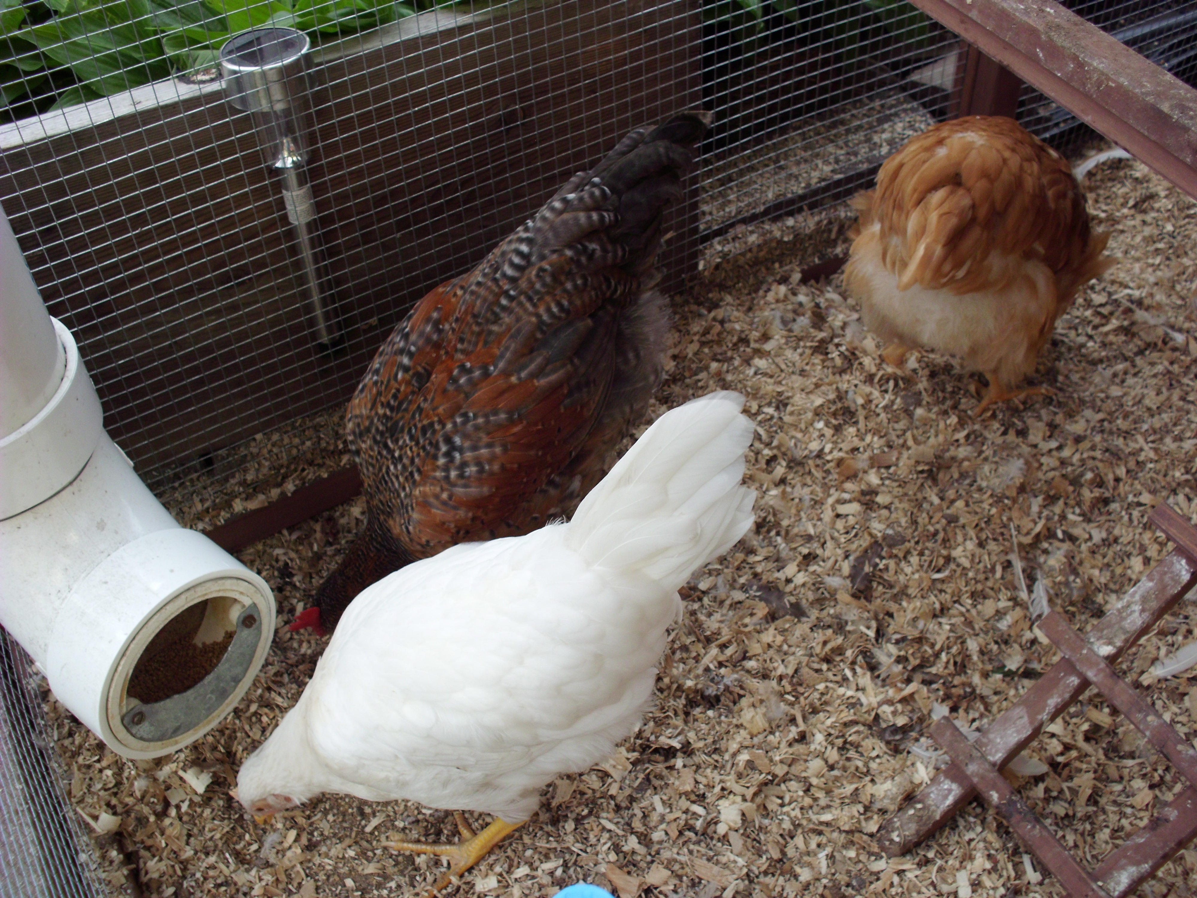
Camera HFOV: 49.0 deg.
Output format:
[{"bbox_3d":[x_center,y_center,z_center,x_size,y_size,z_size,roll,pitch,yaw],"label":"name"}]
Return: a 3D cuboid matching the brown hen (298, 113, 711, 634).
[{"bbox_3d":[-0.065,-0.023,0.835,0.345,0.360,0.180,-23,51,-17],"label":"brown hen"}]

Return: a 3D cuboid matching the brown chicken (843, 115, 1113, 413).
[{"bbox_3d":[0.329,-0.167,1.029,0.195,0.240,0.310,21,52,20],"label":"brown chicken"}]

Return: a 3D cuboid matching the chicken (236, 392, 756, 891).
[{"bbox_3d":[-0.067,0.113,0.760,0.325,0.290,0.160,-13,49,-9],"label":"chicken"}]

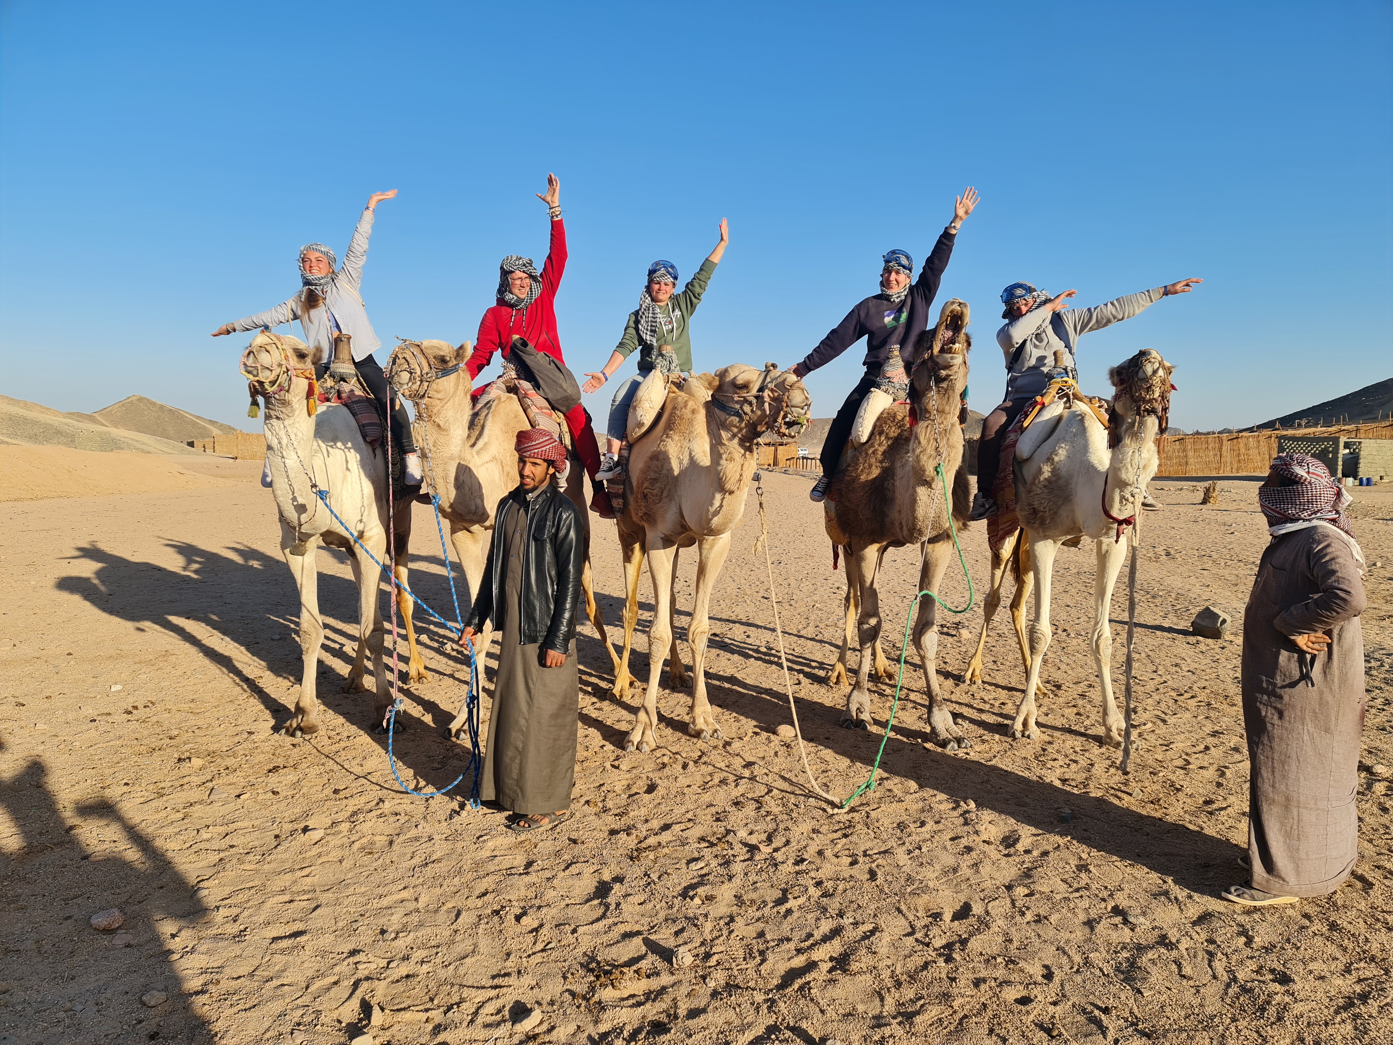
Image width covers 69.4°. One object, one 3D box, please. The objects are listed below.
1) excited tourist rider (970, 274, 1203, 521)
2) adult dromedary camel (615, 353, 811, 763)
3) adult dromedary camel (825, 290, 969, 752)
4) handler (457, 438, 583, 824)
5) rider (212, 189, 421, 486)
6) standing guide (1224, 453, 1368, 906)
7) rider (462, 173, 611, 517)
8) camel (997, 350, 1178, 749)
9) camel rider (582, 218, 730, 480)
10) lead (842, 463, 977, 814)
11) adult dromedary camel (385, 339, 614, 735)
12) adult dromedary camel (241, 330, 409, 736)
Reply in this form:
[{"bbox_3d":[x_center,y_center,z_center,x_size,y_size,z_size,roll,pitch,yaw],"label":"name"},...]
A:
[{"bbox_3d":[2.380,-0.771,6.208,1.360,1.500,0.800,1,5,7],"label":"excited tourist rider"},{"bbox_3d":[-0.020,0.116,6.375,0.980,2.180,2.250,-1,4,-12],"label":"adult dromedary camel"},{"bbox_3d":[1.210,-0.021,6.118,0.830,2.420,2.200,0,5,-3],"label":"adult dromedary camel"},{"bbox_3d":[-0.730,0.452,4.420,0.580,1.750,0.450,3,5,30],"label":"handler"},{"bbox_3d":[-2.400,-1.163,6.347,1.330,1.860,0.800,0,5,-2],"label":"rider"},{"bbox_3d":[2.220,0.550,3.817,0.560,1.650,0.560,1,5,7],"label":"standing guide"},{"bbox_3d":[-1.010,-1.114,6.336,0.930,2.160,0.750,0,4,5],"label":"rider"},{"bbox_3d":[2.190,0.129,6.060,0.780,2.130,2.300,0,5,-6],"label":"camel"},{"bbox_3d":[-0.250,-1.071,6.158,0.920,1.650,0.720,0,4,-6],"label":"camel rider"},{"bbox_3d":[1.060,0.502,5.070,0.300,1.600,1.050,4,6,41],"label":"lead"},{"bbox_3d":[-1.080,0.072,6.422,0.800,2.270,2.250,1,4,17],"label":"adult dromedary camel"},{"bbox_3d":[-2.140,0.041,6.440,0.760,2.320,2.250,0,4,-3],"label":"adult dromedary camel"}]

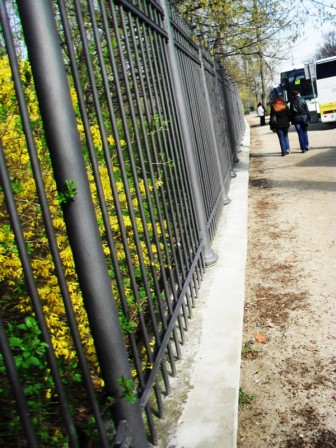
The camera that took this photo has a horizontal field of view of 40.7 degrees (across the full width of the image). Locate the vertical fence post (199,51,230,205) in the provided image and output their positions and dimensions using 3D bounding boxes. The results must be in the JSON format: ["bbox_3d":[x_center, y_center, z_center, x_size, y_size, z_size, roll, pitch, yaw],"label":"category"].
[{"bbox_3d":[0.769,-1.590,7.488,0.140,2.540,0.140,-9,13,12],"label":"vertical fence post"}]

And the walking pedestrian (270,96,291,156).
[{"bbox_3d":[3.313,-2.870,13.257,0.540,1.670,0.450,-9,13,12],"label":"walking pedestrian"}]

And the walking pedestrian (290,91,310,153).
[{"bbox_3d":[3.908,-3.018,13.306,0.550,1.740,0.450,-9,13,12],"label":"walking pedestrian"}]

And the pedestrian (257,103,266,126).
[{"bbox_3d":[6.799,-7.949,32.764,0.420,1.630,0.500,-22,17,-40],"label":"pedestrian"}]

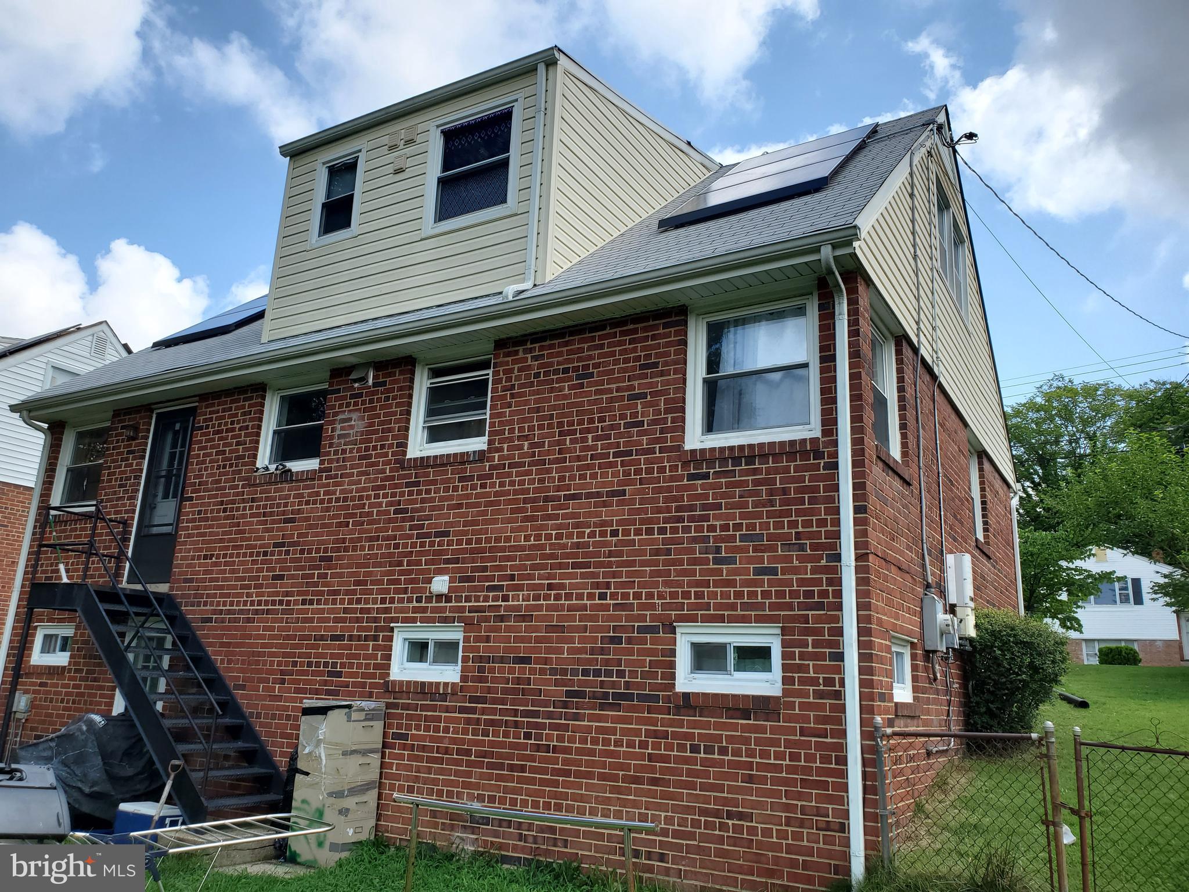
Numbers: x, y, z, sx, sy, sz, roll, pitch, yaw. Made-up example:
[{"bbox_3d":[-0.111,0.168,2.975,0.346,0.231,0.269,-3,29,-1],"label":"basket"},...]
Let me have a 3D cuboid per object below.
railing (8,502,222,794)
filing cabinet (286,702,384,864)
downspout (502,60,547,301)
[{"bbox_3d":[-4.390,1.909,9.023,3.320,2.660,0.920,-6,-17,29],"label":"railing"},{"bbox_3d":[-2.250,2.950,7.800,0.660,1.310,0.380,-8,-18,33],"label":"filing cabinet"},{"bbox_3d":[-0.643,-2.597,8.546,0.090,2.620,0.280,-6,-17,29],"label":"downspout"}]

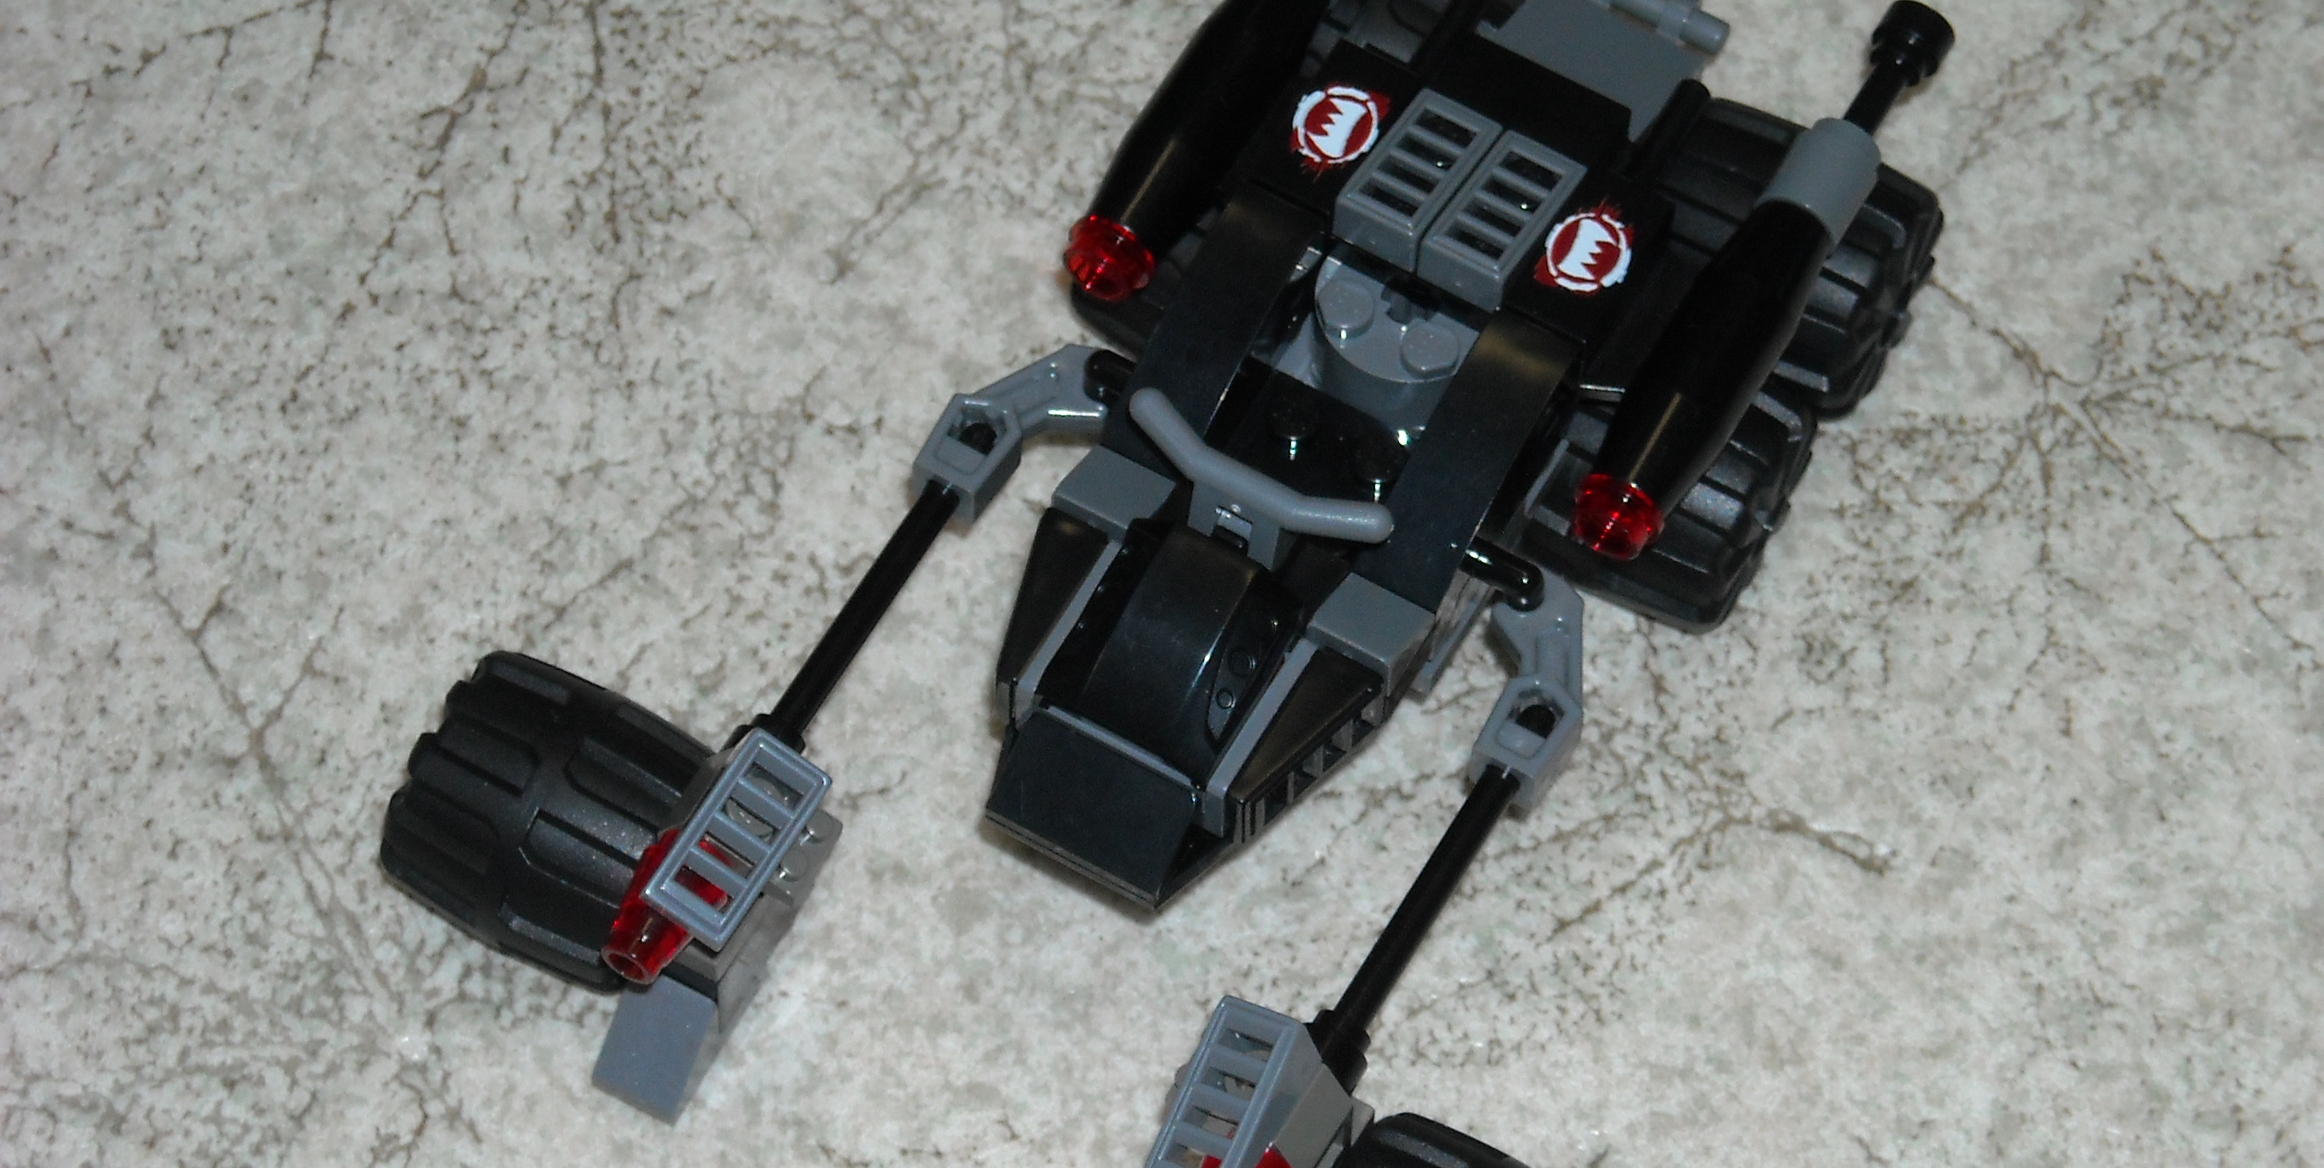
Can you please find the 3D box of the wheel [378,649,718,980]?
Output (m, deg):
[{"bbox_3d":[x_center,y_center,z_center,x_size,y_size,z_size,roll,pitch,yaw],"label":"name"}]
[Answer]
[{"bbox_3d":[-0.051,0.020,0.596,0.023,0.024,0.024,27,67,12],"label":"wheel"}]

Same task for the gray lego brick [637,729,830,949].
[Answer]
[{"bbox_3d":[-0.035,0.021,0.576,0.008,0.006,0.016,31,64,20],"label":"gray lego brick"}]

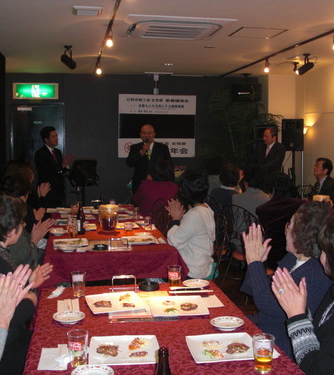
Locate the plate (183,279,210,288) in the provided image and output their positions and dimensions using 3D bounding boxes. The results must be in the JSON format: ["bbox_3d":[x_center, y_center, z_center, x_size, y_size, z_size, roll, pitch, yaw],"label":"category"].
[{"bbox_3d":[0.169,0.551,2.971,0.150,0.028,0.150,0,6,0],"label":"plate"}]

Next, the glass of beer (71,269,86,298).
[{"bbox_3d":[-0.460,0.509,2.709,0.073,0.119,0.073,0,5,0],"label":"glass of beer"}]

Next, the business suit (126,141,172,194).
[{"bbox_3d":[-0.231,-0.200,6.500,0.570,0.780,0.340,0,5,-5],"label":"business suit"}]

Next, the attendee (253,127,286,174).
[{"bbox_3d":[1.375,0.028,7.087,0.330,1.666,0.460,-5,8,-41],"label":"attendee"}]

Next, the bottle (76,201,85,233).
[{"bbox_3d":[-0.747,0.263,4.496,0.075,0.282,0.075,0,5,0],"label":"bottle"}]

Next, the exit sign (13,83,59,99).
[{"bbox_3d":[-1.811,-1.329,7.200,0.620,0.210,0.080,-1,6,-10],"label":"exit sign"}]

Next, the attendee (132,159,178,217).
[{"bbox_3d":[-0.162,0.351,5.541,0.460,1.327,0.600,-5,8,-44],"label":"attendee"}]

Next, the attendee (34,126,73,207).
[{"bbox_3d":[-1.405,0.073,6.513,0.420,1.663,0.480,5,7,36],"label":"attendee"}]

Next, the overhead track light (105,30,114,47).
[{"bbox_3d":[-0.443,-1.152,4.020,0.060,0.125,0.060,-1,6,-10],"label":"overhead track light"}]

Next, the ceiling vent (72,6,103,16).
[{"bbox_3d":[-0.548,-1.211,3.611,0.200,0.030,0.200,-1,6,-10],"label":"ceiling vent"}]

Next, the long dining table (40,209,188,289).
[{"bbox_3d":[-0.639,0.703,5.068,1.050,0.720,2.400,-1,6,-10],"label":"long dining table"}]

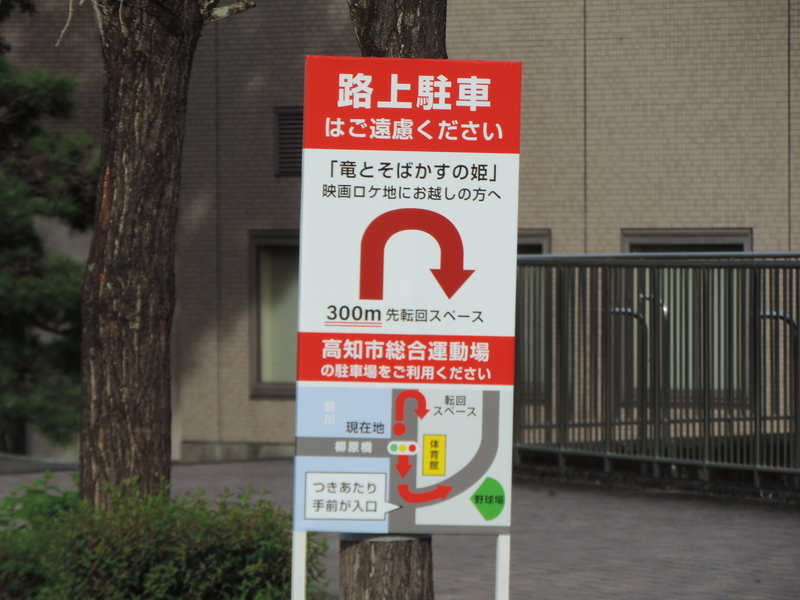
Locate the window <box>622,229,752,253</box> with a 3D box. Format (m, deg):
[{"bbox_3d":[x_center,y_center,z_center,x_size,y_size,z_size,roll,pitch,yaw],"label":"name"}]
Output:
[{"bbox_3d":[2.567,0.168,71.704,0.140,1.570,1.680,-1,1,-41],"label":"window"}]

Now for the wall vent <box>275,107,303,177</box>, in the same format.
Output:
[{"bbox_3d":[-0.870,-1.485,75.577,0.100,0.650,0.860,-1,1,-41],"label":"wall vent"}]

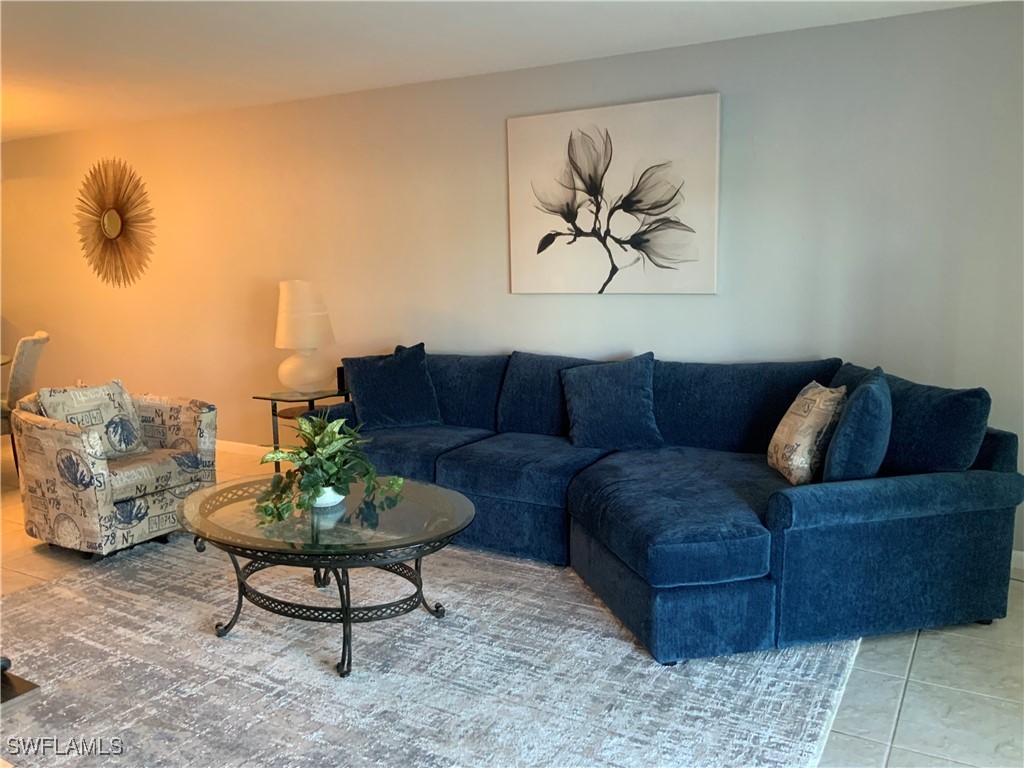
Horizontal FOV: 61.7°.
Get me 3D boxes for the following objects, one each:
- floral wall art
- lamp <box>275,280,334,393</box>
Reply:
[{"bbox_3d":[0.508,-0.965,4.562,1.188,0.968,0.036,4,11,30],"label":"floral wall art"},{"bbox_3d":[-1.321,-0.307,5.492,0.385,0.700,0.385,-4,10,-13],"label":"lamp"}]

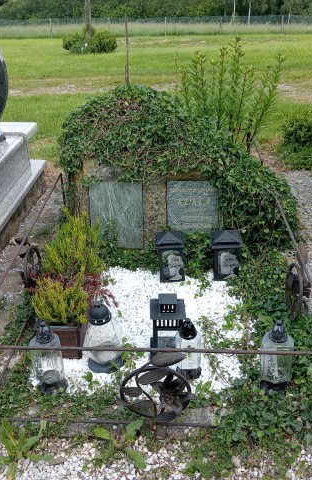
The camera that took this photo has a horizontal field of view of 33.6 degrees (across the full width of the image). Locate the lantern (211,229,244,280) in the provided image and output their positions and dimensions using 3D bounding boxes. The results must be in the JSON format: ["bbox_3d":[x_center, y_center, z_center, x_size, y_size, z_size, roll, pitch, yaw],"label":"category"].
[{"bbox_3d":[0.352,0.065,2.535,0.147,0.241,0.140,-1,29,2],"label":"lantern"}]

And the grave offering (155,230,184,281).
[{"bbox_3d":[0.076,0.068,2.548,0.140,0.243,0.140,-1,29,2],"label":"grave offering"}]

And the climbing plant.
[{"bbox_3d":[0.134,-0.431,2.855,1.316,0.823,0.560,0,29,3],"label":"climbing plant"}]

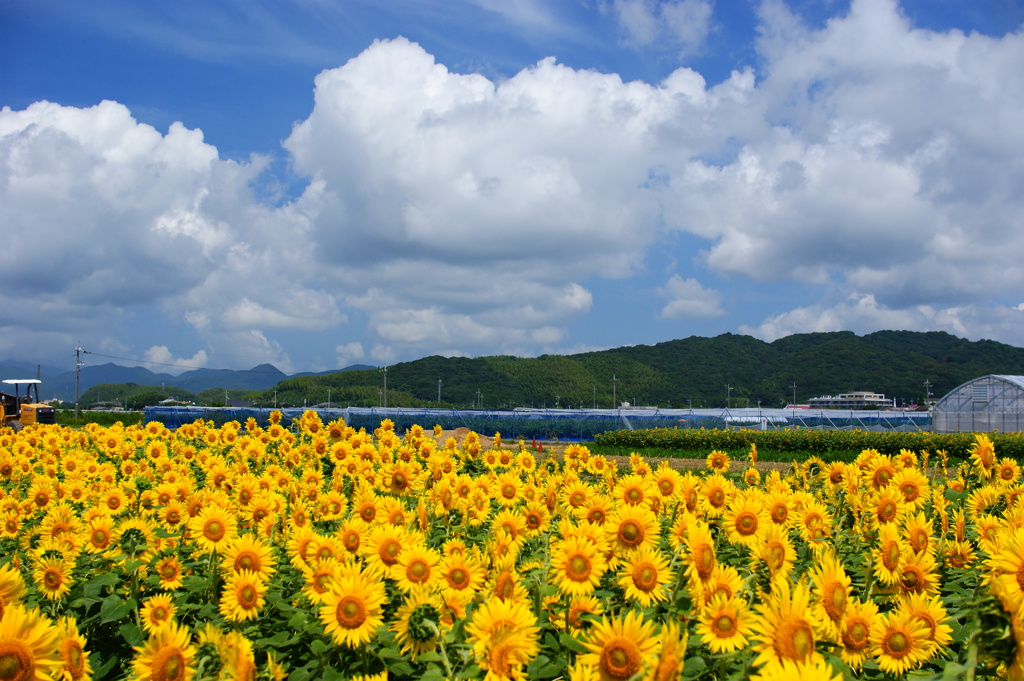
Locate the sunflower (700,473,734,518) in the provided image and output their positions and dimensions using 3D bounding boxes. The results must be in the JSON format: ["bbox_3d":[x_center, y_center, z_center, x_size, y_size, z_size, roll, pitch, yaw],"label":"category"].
[{"bbox_3d":[0.980,0.739,6.100,0.200,0.215,0.075,1,-13,-28],"label":"sunflower"}]

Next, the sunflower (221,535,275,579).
[{"bbox_3d":[-1.012,0.848,4.910,0.215,0.215,0.075,1,-16,-15],"label":"sunflower"}]

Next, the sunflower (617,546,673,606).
[{"bbox_3d":[0.440,0.784,4.250,0.200,0.198,0.070,1,-11,-24],"label":"sunflower"}]

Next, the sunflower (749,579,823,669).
[{"bbox_3d":[0.676,0.700,3.151,0.192,0.222,0.083,1,7,-21],"label":"sunflower"}]

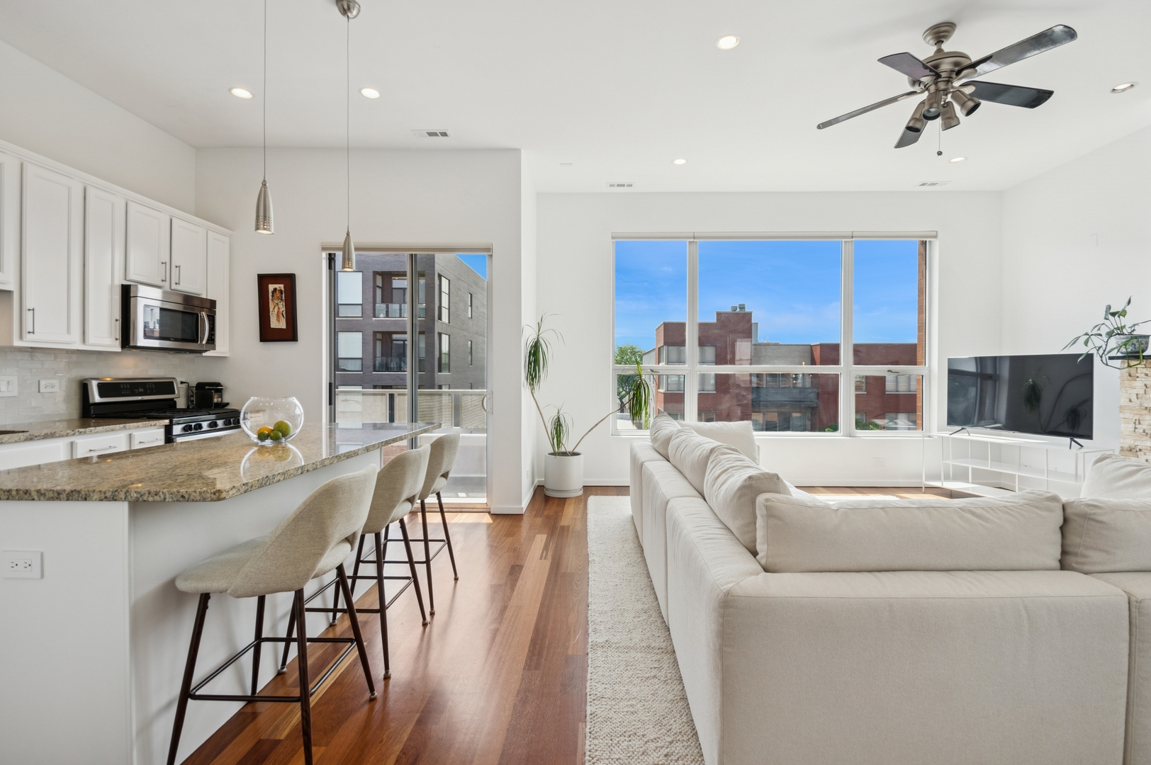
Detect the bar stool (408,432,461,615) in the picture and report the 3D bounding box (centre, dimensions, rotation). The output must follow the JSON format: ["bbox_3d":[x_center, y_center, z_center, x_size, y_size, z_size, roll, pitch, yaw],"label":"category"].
[{"bbox_3d":[-0.954,0.740,2.709,0.570,0.925,0.480,0,1,2],"label":"bar stool"}]

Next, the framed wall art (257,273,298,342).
[{"bbox_3d":[-2.685,-0.674,4.349,0.350,0.616,0.040,-1,1,2],"label":"framed wall art"}]

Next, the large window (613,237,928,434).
[{"bbox_3d":[2.145,-0.509,5.320,3.466,2.216,0.120,0,1,2],"label":"large window"}]

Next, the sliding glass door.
[{"bbox_3d":[-1.530,-0.041,4.391,1.540,2.395,0.120,0,1,2],"label":"sliding glass door"}]

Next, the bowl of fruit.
[{"bbox_3d":[-1.499,0.191,2.374,0.260,0.207,0.260,0,1,0],"label":"bowl of fruit"}]

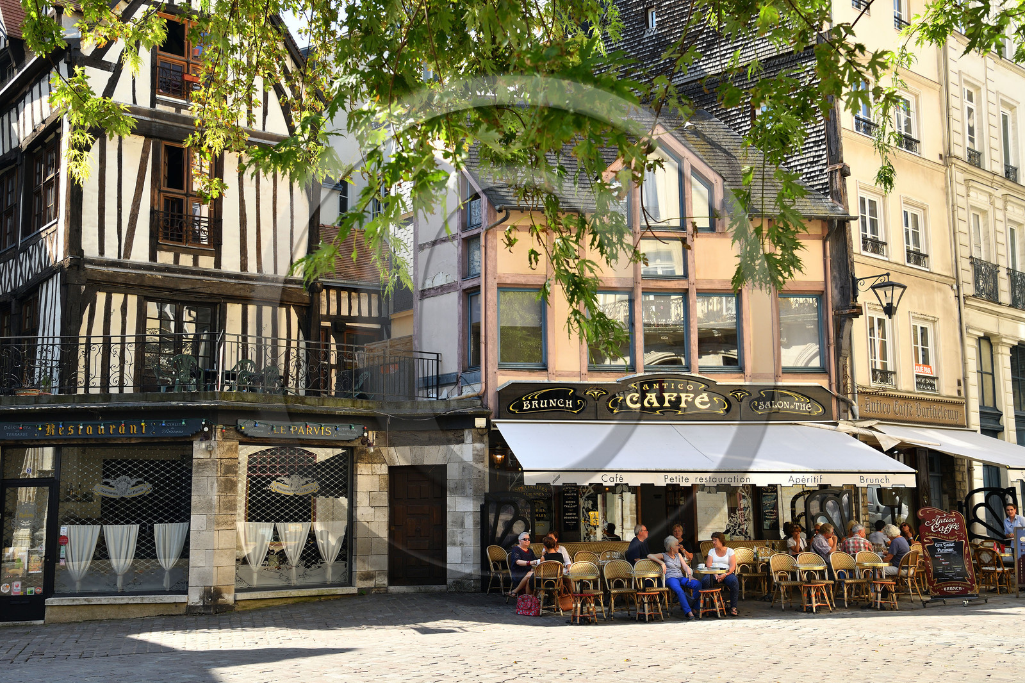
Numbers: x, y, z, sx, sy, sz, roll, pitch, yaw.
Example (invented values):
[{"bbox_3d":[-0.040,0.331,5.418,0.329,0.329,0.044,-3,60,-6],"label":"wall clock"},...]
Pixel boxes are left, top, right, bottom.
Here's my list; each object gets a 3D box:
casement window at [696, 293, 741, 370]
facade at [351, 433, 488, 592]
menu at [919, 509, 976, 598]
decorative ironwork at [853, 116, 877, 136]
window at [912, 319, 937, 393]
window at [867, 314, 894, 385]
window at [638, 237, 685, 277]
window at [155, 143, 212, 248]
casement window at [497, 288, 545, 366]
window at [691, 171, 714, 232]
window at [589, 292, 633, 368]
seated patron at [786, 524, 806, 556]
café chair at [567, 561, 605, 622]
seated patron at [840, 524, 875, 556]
[{"bbox_3d":[4.176,-0.204,25.291,0.900,1.570,0.130,1,-8,-10],"label":"casement window"},{"bbox_3d":[-1.720,3.143,23.340,2.456,3.004,0.350,0,-8,-3],"label":"facade"},{"bbox_3d":[7.413,3.585,21.292,0.860,1.530,0.120,-13,-14,36],"label":"menu"},{"bbox_3d":[7.702,-4.637,27.196,0.900,0.320,0.070,7,-11,-43],"label":"decorative ironwork"},{"bbox_3d":[9.248,0.332,28.090,0.920,1.590,0.130,7,-11,-43],"label":"window"},{"bbox_3d":[7.602,0.190,25.817,0.874,1.443,0.150,7,-12,-43],"label":"window"},{"bbox_3d":[2.825,-1.585,23.623,0.920,0.772,0.100,1,-9,-9],"label":"window"},{"bbox_3d":[-6.739,-3.044,26.008,1.154,2.119,0.150,5,-10,-33],"label":"window"},{"bbox_3d":[0.190,-0.265,24.581,0.950,1.570,0.130,1,-8,-10],"label":"casement window"},{"bbox_3d":[3.628,-2.675,23.916,0.484,1.196,0.100,1,-9,-9],"label":"window"},{"bbox_3d":[1.810,-0.204,23.253,0.861,1.453,0.100,1,-9,-9],"label":"window"},{"bbox_3d":[5.170,3.984,22.861,0.460,1.270,0.720,1,-8,-12],"label":"seated patron"},{"bbox_3d":[1.171,3.911,19.703,0.465,0.880,0.540,1,-8,-12],"label":"café chair"},{"bbox_3d":[5.860,3.762,21.276,0.560,1.330,0.750,-3,-8,15],"label":"seated patron"}]

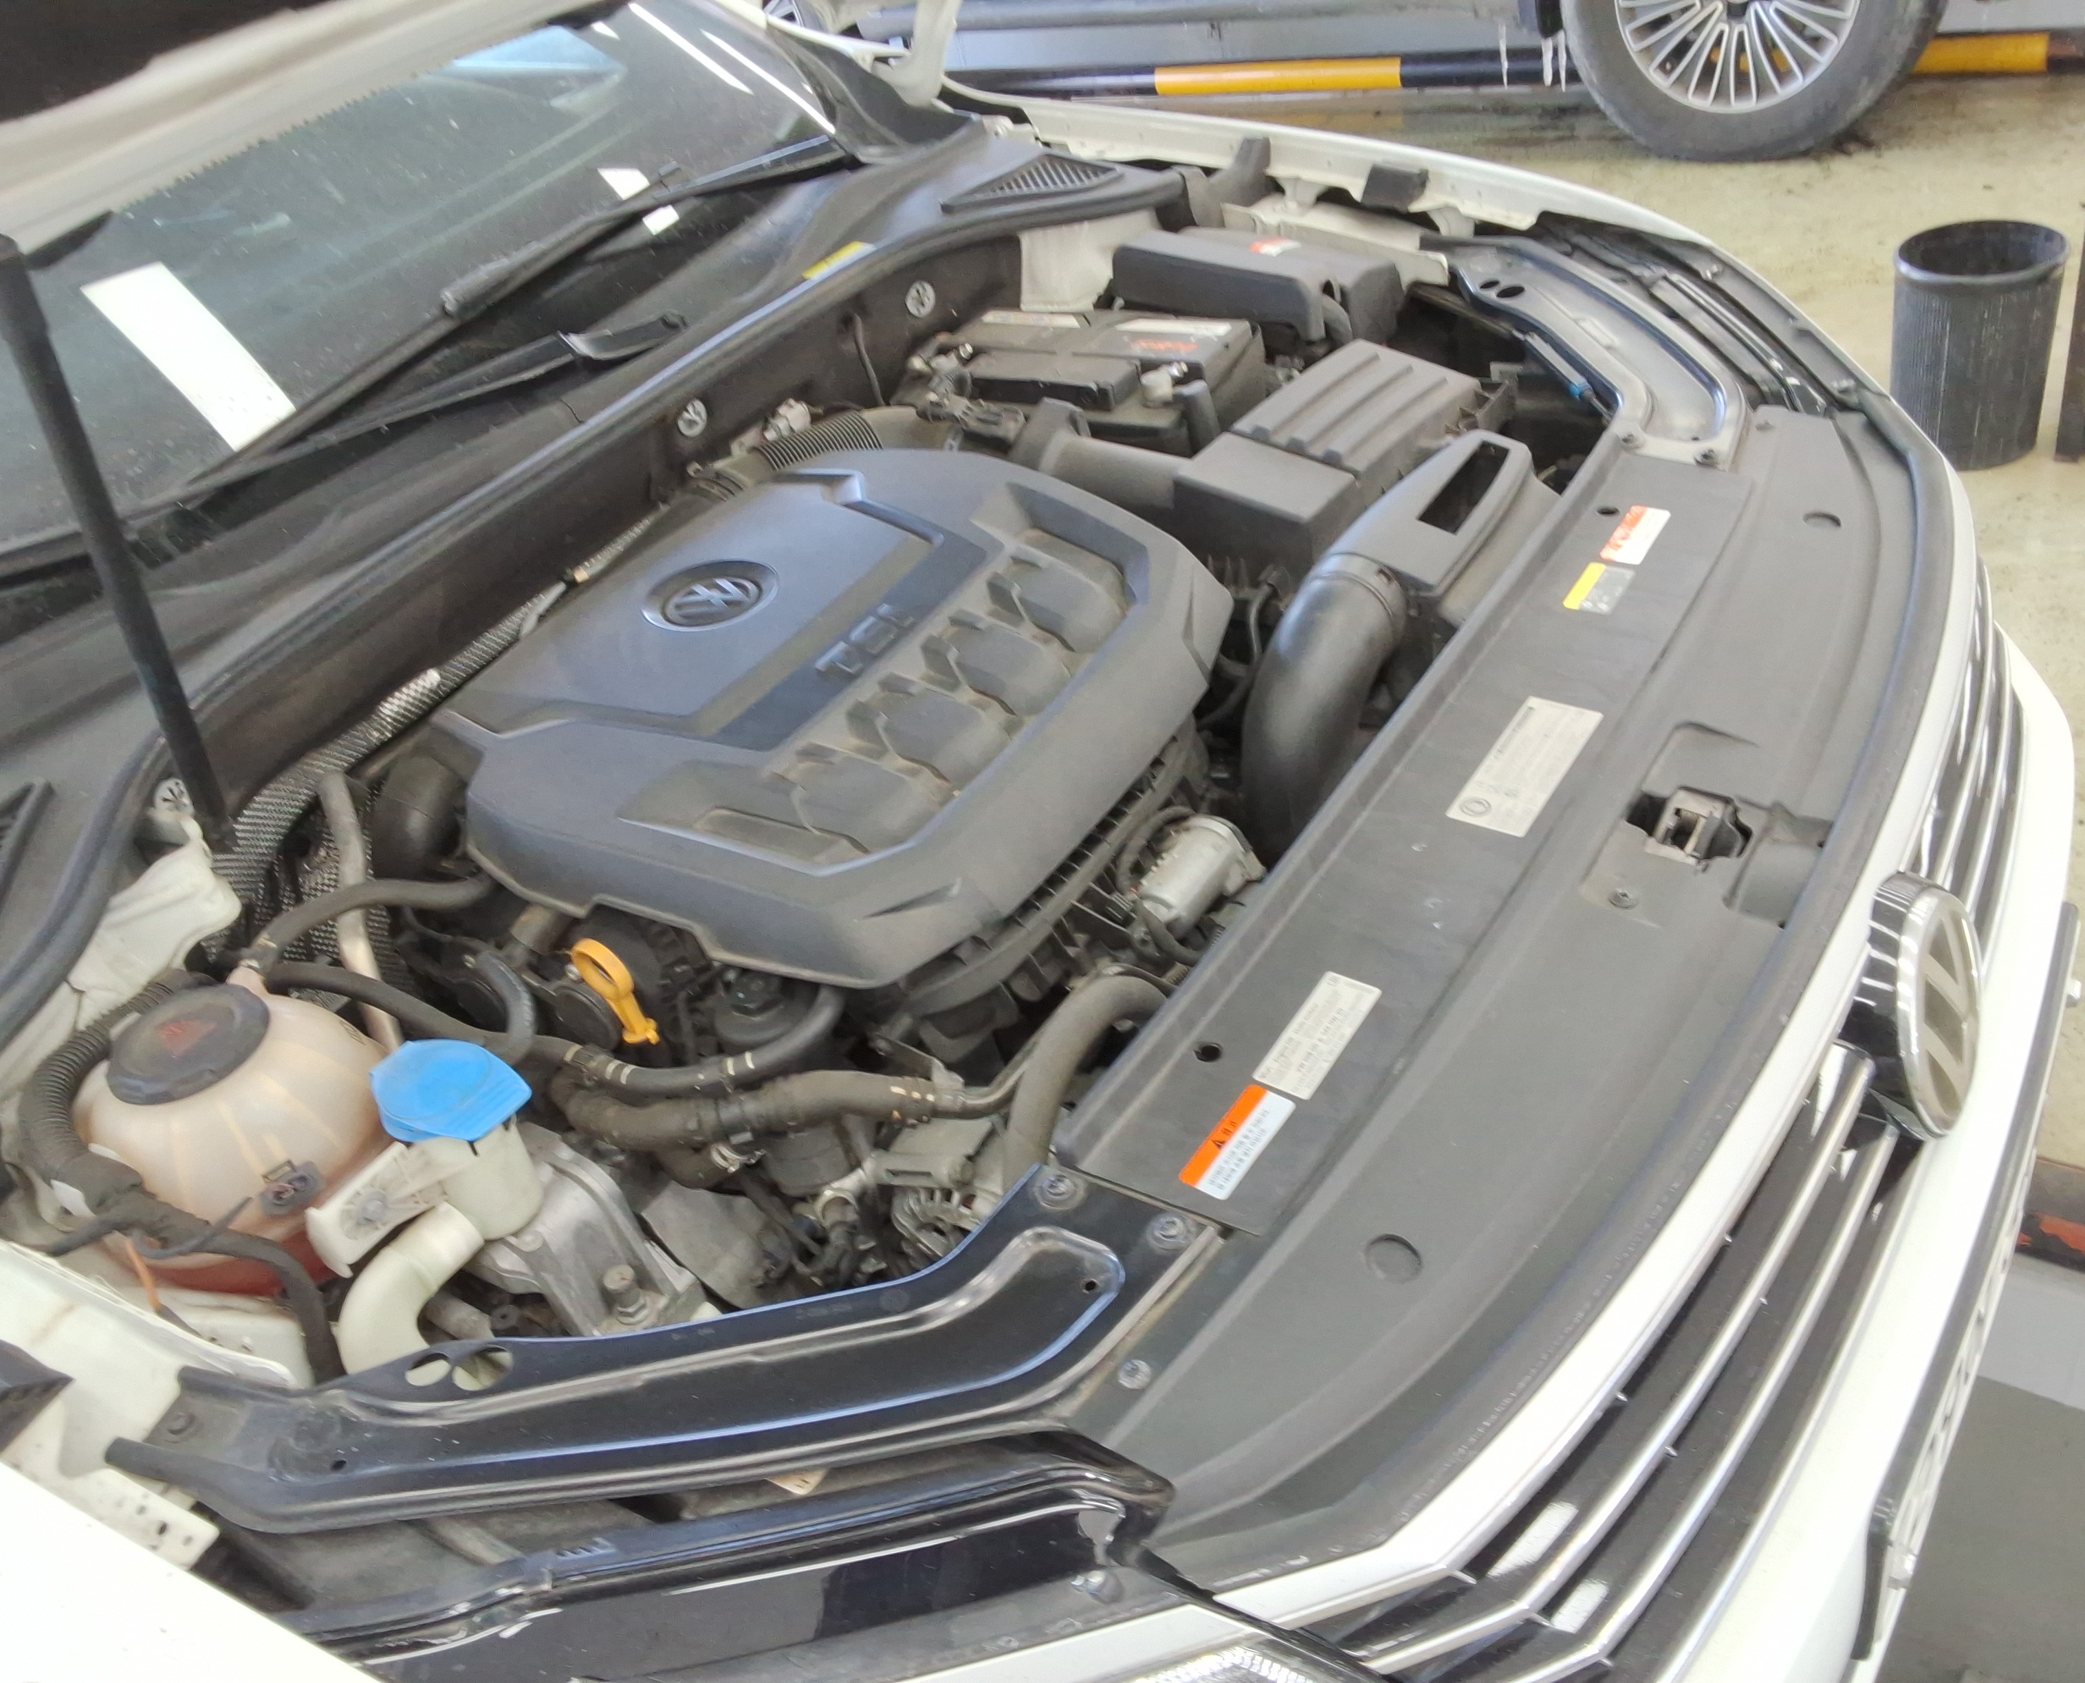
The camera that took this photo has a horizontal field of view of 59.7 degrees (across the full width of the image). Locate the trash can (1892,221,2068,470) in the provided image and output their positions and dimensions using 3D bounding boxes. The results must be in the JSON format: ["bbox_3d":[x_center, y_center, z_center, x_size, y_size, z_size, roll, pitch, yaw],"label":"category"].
[{"bbox_3d":[1.406,-0.748,2.748,0.231,0.307,0.231,13,44,33],"label":"trash can"}]

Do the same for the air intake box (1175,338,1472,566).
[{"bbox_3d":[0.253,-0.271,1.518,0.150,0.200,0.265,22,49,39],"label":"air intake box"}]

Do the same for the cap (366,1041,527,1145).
[{"bbox_3d":[-0.295,0.127,0.906,0.078,0.025,0.056,22,48,25],"label":"cap"}]

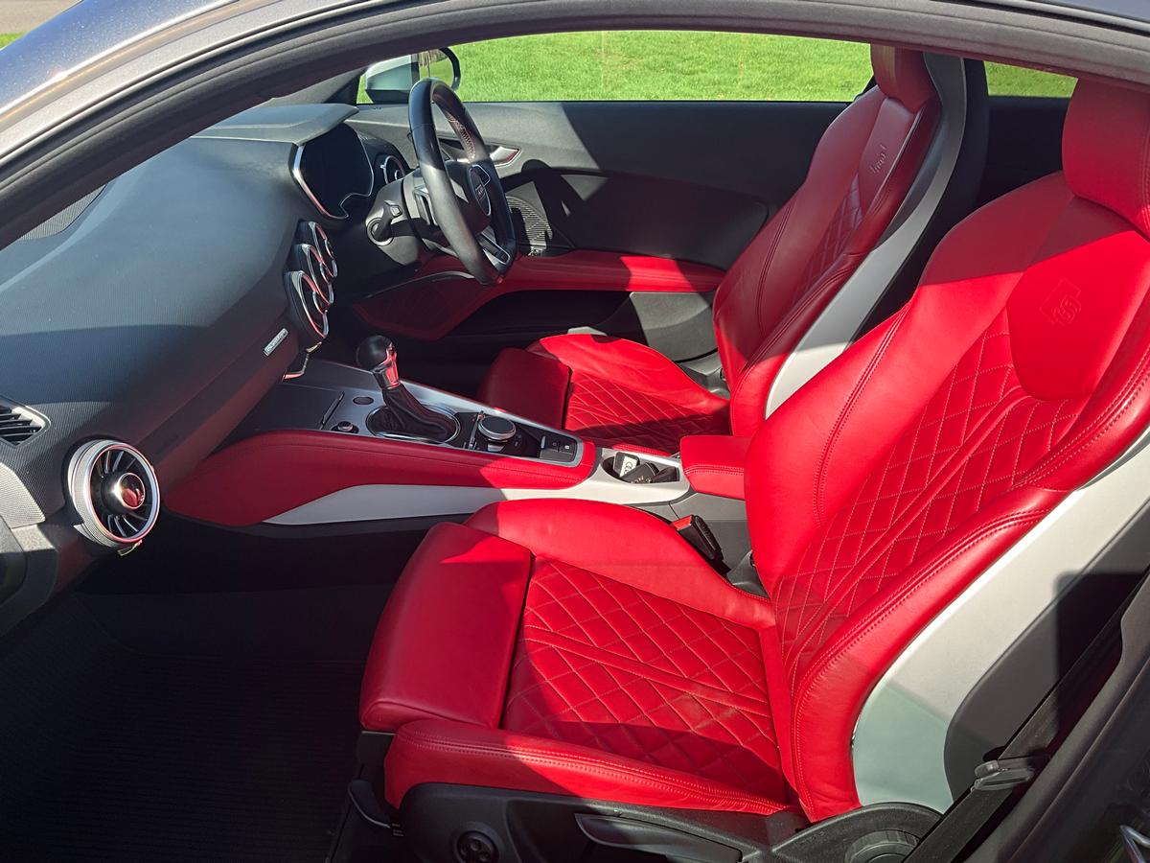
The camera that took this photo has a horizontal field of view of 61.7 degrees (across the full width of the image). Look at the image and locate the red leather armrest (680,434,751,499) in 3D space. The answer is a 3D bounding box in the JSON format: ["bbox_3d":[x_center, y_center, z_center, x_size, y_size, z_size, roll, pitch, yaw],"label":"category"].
[{"bbox_3d":[0.281,0.051,1.440,0.240,0.065,0.115,3,29,3],"label":"red leather armrest"}]

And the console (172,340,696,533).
[{"bbox_3d":[-0.191,-0.020,1.436,0.780,0.260,0.290,3,29,3],"label":"console"}]

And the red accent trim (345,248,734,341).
[{"bbox_3d":[-0.080,-0.275,2.031,0.790,0.210,0.110,3,29,3],"label":"red accent trim"}]

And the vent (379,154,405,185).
[{"bbox_3d":[-0.348,-0.479,1.835,0.045,0.090,0.090,-12,27,11],"label":"vent"}]

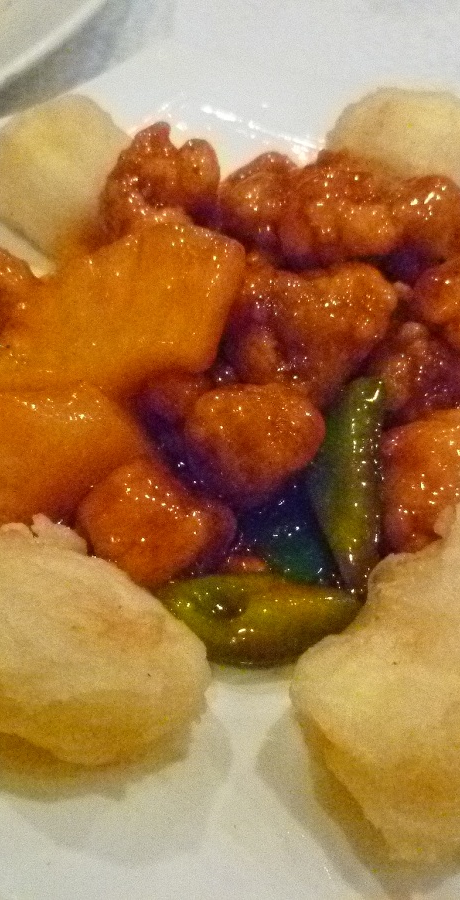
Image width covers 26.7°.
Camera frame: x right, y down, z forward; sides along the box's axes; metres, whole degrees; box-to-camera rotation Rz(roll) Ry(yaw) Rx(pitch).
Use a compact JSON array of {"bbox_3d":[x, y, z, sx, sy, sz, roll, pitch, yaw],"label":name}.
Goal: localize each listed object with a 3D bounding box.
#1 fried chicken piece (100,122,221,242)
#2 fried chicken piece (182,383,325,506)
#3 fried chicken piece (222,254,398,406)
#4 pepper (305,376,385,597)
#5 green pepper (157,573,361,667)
[{"bbox_3d":[-0.022,-0.086,0.323,0.040,0.036,0.046,1,53,-1],"label":"fried chicken piece"},{"bbox_3d":[0.006,-0.001,0.260,0.039,0.031,0.030,1,53,-1],"label":"fried chicken piece"},{"bbox_3d":[0.023,-0.034,0.285,0.048,0.034,0.043,-15,55,-13],"label":"fried chicken piece"},{"bbox_3d":[0.031,0.008,0.261,0.017,0.025,0.067,-1,53,-3],"label":"pepper"},{"bbox_3d":[0.007,0.042,0.238,0.053,0.021,0.021,1,53,-1],"label":"green pepper"}]

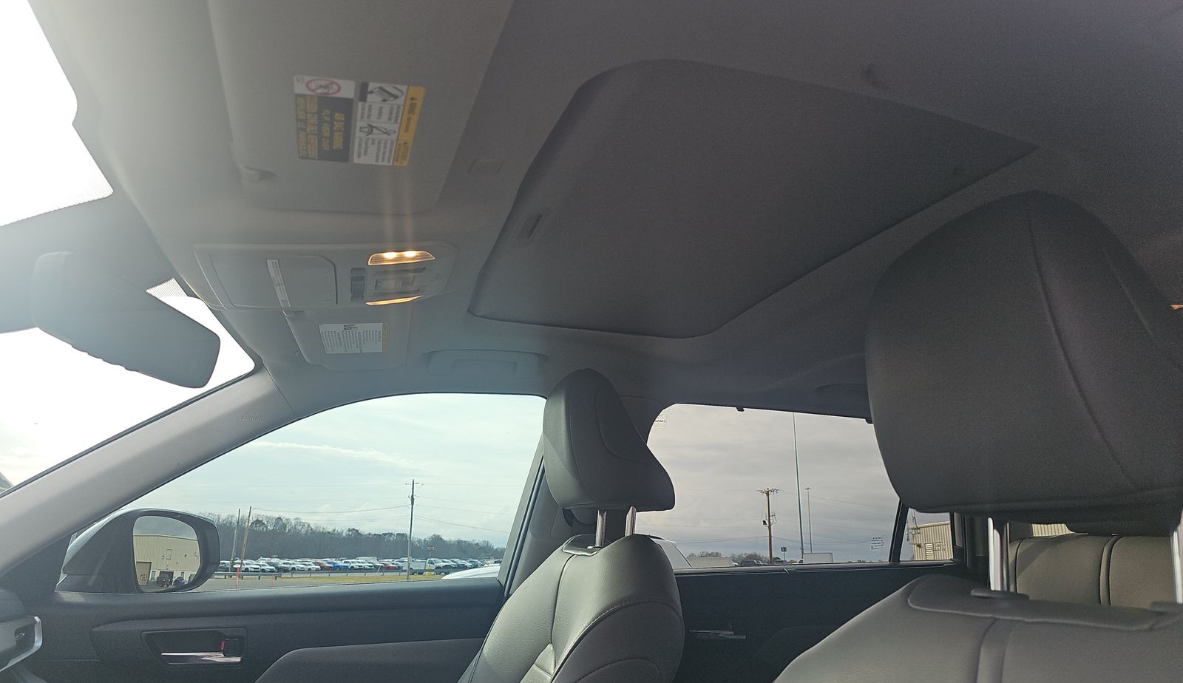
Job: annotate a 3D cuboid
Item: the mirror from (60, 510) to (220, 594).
[{"bbox_3d":[-0.859,0.421,1.528,0.150,0.175,0.250,-2,-16,8],"label":"mirror"}]

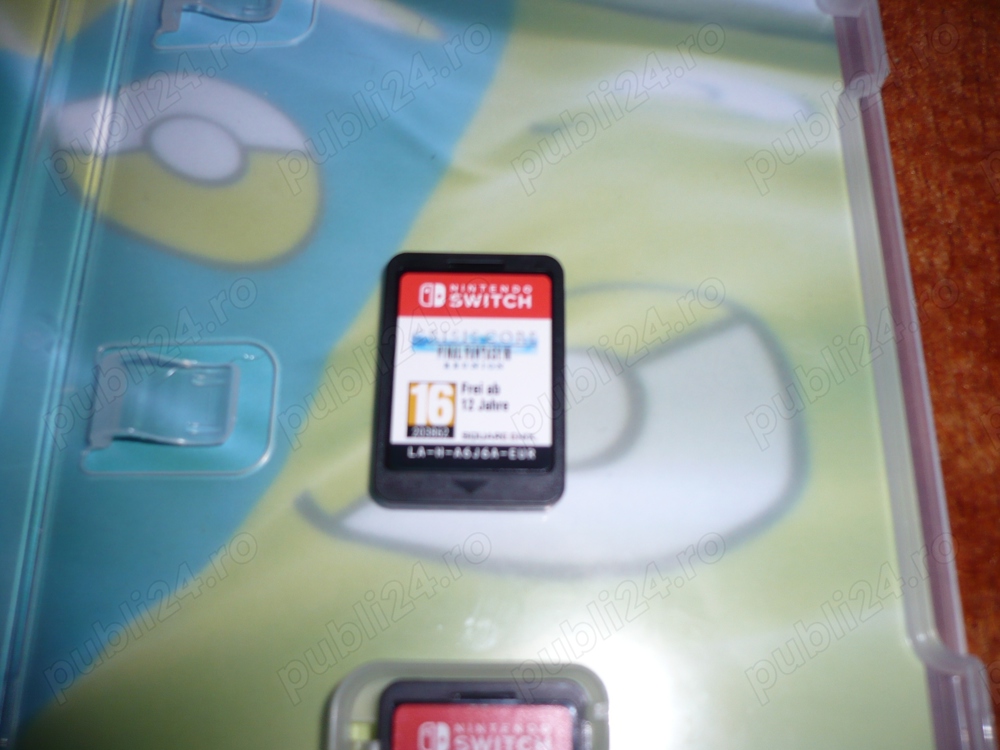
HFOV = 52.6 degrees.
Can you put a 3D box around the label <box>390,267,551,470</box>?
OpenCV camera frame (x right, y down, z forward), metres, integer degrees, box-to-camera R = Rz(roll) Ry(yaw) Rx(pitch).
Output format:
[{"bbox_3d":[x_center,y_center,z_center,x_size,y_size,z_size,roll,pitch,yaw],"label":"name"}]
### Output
[{"bbox_3d":[-0.003,-0.001,0.117,0.018,0.001,0.025,1,68,0],"label":"label"}]

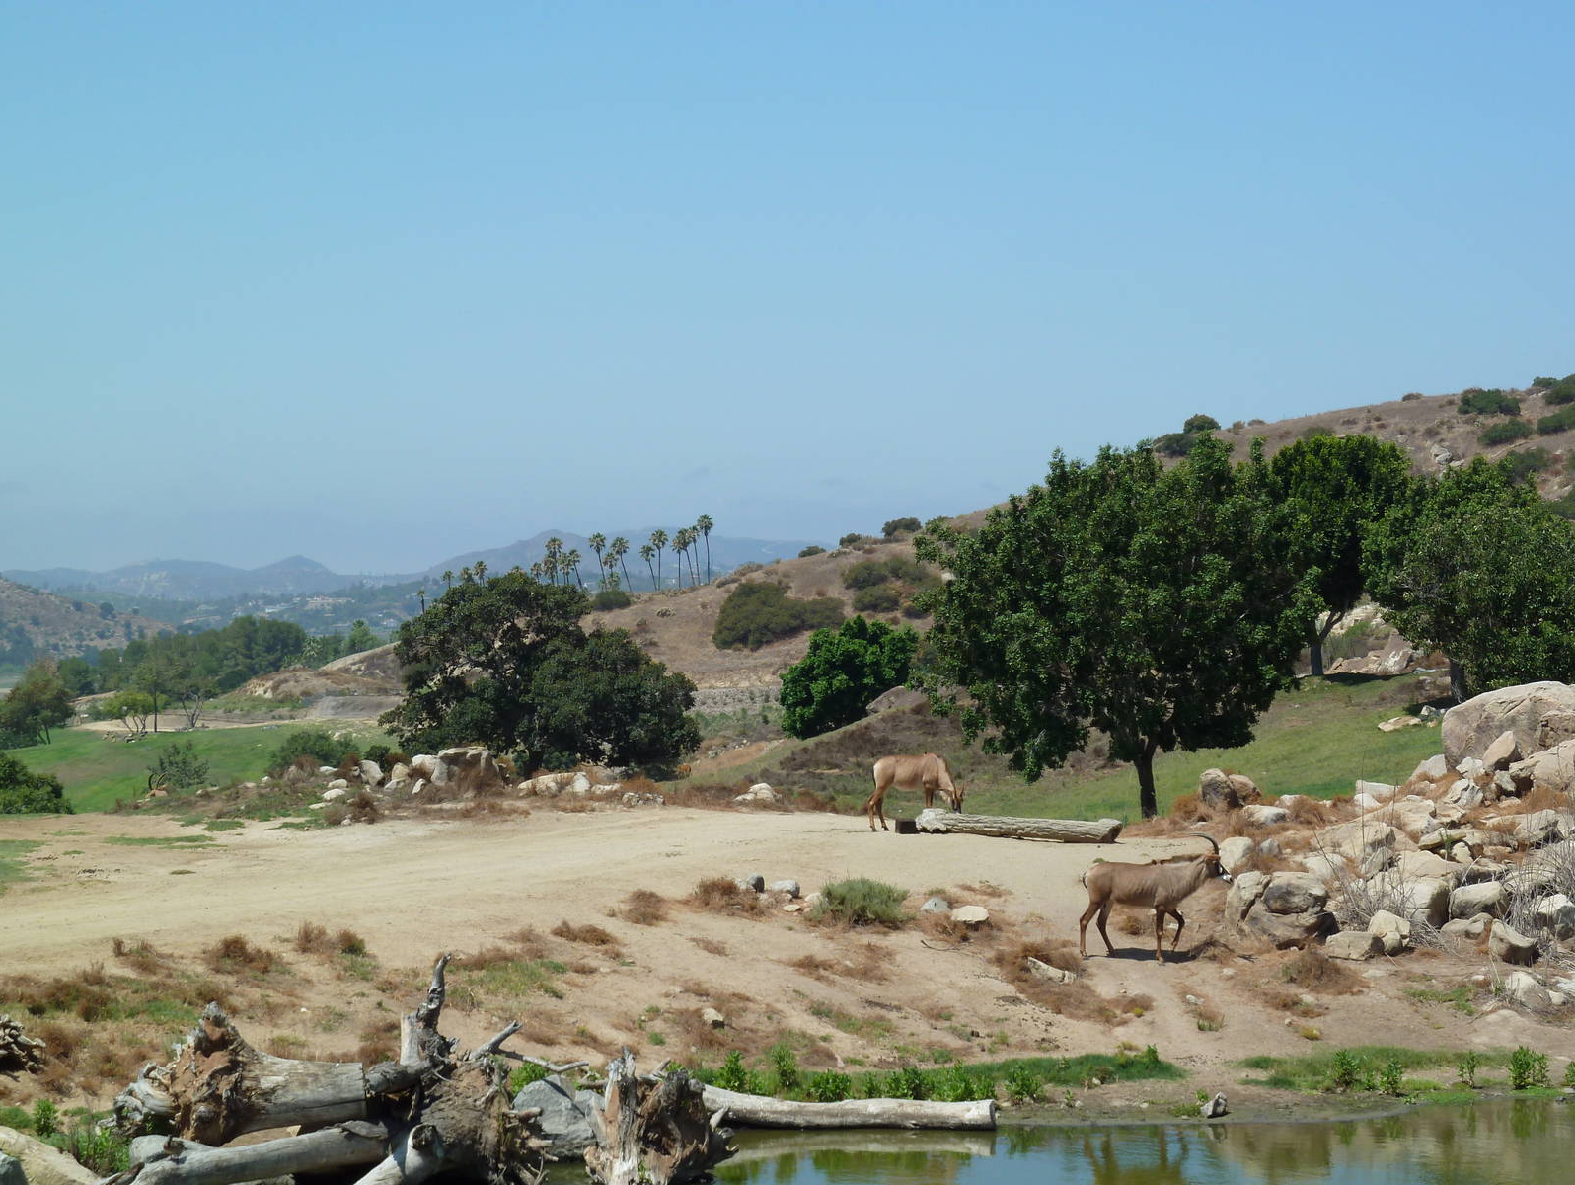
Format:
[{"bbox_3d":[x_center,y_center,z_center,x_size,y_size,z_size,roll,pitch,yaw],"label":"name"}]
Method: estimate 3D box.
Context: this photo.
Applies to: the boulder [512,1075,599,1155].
[{"bbox_3d":[-2.523,5.712,41.300,1.000,0.890,0.800,0,0,0],"label":"boulder"}]

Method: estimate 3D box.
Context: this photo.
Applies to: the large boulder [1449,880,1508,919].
[{"bbox_3d":[10.008,4.437,54.800,0.860,0.580,0.700,0,0,0],"label":"large boulder"}]

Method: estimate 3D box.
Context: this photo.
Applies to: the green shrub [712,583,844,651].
[{"bbox_3d":[-0.709,1.890,290.000,10.016,5.197,7.500,0,0,0],"label":"green shrub"}]

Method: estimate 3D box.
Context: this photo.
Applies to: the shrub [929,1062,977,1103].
[{"bbox_3d":[1.935,5.706,44.000,0.530,0.500,0.500,0,0,0],"label":"shrub"}]

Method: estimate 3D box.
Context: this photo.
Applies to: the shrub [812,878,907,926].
[{"bbox_3d":[1.079,4.629,56.600,1.390,0.720,1.250,0,0,0],"label":"shrub"}]

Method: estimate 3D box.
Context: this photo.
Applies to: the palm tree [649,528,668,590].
[{"bbox_3d":[-16.604,-3.912,490.000,2.500,8.600,2.500,0,0,0],"label":"palm tree"}]

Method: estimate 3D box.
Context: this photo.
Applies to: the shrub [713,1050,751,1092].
[{"bbox_3d":[-0.616,5.380,42.500,0.415,0.499,0.395,0,0,0],"label":"shrub"}]

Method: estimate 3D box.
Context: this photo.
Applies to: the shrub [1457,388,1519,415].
[{"bbox_3d":[63.035,-17.060,340.000,5.600,2.500,4.600,0,0,0],"label":"shrub"}]

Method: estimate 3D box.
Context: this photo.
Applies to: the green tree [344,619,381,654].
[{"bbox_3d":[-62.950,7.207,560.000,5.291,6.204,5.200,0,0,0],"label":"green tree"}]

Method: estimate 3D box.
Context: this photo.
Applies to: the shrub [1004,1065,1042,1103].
[{"bbox_3d":[2.632,5.485,42.300,0.427,0.427,0.400,0,0,0],"label":"shrub"}]

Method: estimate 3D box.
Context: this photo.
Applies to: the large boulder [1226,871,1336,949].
[{"bbox_3d":[6.673,4.287,51.200,1.485,1.051,1.200,0,0,0],"label":"large boulder"}]

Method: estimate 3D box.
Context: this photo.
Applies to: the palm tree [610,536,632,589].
[{"bbox_3d":[-26.490,-4.389,600.000,3.519,8.621,3.519,0,0,0],"label":"palm tree"}]

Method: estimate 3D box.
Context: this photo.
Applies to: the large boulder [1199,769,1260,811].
[{"bbox_3d":[7.417,3.310,63.500,1.035,0.683,0.800,0,0,0],"label":"large boulder"}]

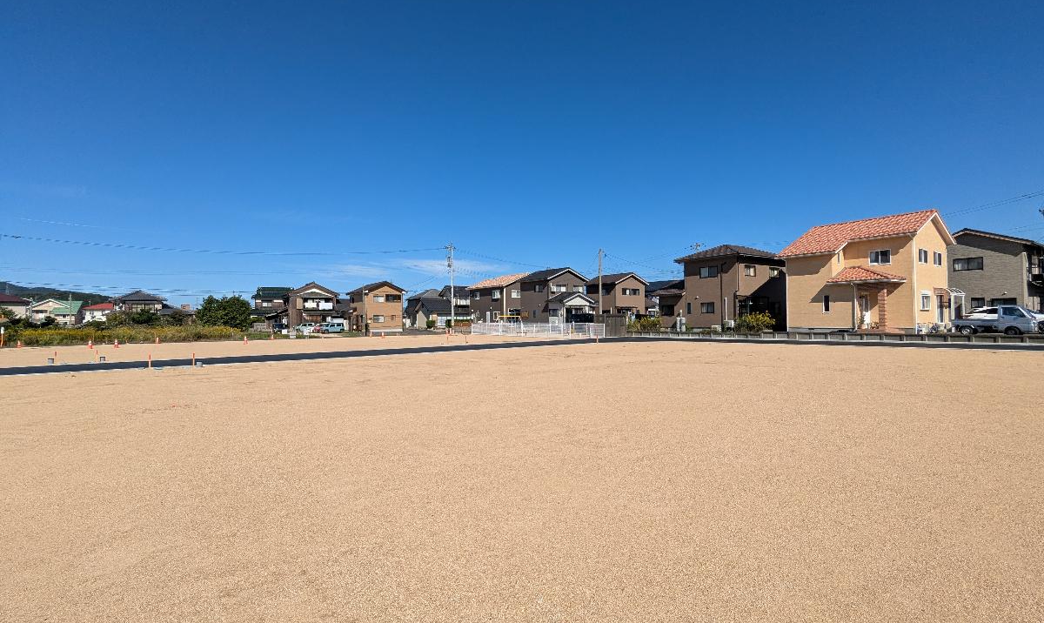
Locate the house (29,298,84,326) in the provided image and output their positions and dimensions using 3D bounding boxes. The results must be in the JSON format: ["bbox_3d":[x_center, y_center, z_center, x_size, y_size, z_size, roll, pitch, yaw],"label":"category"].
[{"bbox_3d":[-140.946,0.526,146.000,11.000,9.000,9.000,-1,-1,-29],"label":"house"}]

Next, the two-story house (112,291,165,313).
[{"bbox_3d":[-77.647,0.000,98.000,7.800,8.200,7.000,-1,-1,-25],"label":"two-story house"}]

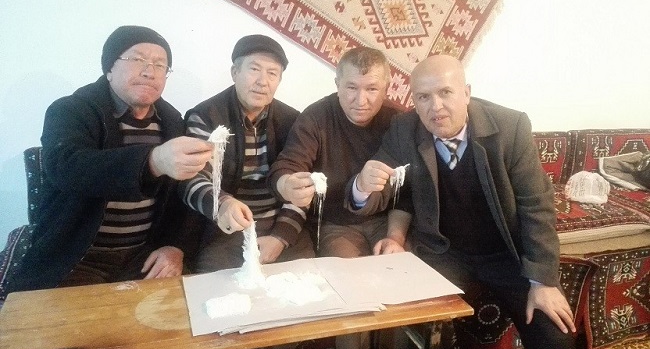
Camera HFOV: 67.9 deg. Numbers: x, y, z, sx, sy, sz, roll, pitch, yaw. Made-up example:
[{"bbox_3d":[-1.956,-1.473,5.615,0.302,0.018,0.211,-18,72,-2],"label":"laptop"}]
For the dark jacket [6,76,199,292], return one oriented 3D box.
[{"bbox_3d":[-0.720,0.014,1.600,0.640,0.700,0.560,-3,9,-22],"label":"dark jacket"}]

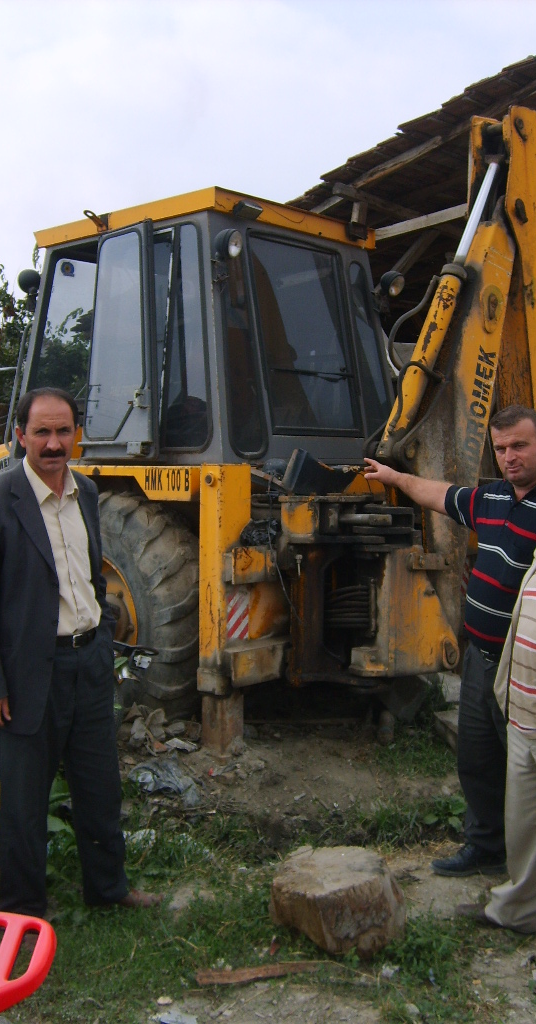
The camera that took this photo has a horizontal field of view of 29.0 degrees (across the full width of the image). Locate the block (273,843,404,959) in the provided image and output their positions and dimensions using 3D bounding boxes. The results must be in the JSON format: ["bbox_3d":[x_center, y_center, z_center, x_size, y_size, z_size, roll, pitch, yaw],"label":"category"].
[{"bbox_3d":[0.215,1.220,3.270,0.400,0.220,0.370,1,4,12],"label":"block"}]

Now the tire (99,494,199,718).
[{"bbox_3d":[-0.860,0.610,5.880,1.400,1.400,0.430,3,4,43],"label":"tire"}]

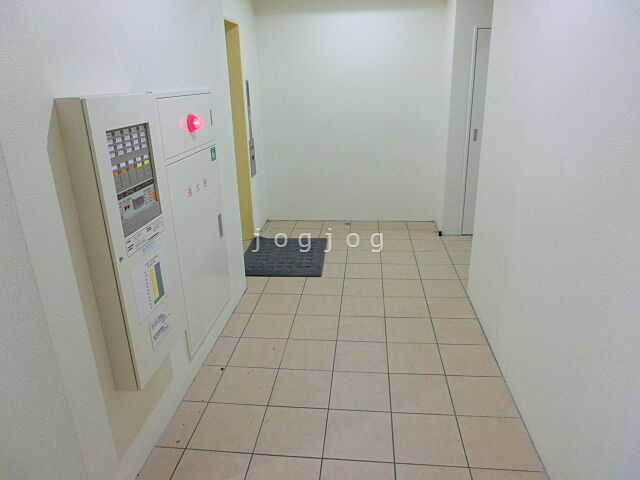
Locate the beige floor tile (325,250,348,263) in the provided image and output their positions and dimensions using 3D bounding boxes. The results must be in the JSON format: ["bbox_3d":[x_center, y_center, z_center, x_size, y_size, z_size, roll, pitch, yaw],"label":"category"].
[{"bbox_3d":[0.093,0.152,3.990,0.298,0.010,0.298,1,20,6],"label":"beige floor tile"}]

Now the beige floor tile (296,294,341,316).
[{"bbox_3d":[0.000,0.461,3.148,0.296,0.010,0.296,0,20,6],"label":"beige floor tile"}]

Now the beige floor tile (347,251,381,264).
[{"bbox_3d":[0.391,0.155,3.959,0.298,0.010,0.298,1,20,6],"label":"beige floor tile"}]

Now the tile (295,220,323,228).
[{"bbox_3d":[-0.120,-0.162,4.867,0.297,0.010,0.273,0,20,6],"label":"tile"}]

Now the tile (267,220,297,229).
[{"bbox_3d":[-0.440,-0.163,4.959,0.300,0.010,0.300,1,20,6],"label":"tile"}]

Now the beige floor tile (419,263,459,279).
[{"bbox_3d":[0.965,0.270,3.642,0.299,0.010,0.299,0,20,6],"label":"beige floor tile"}]

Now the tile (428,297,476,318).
[{"bbox_3d":[0.909,0.478,3.101,0.300,0.012,0.300,0,20,6],"label":"tile"}]

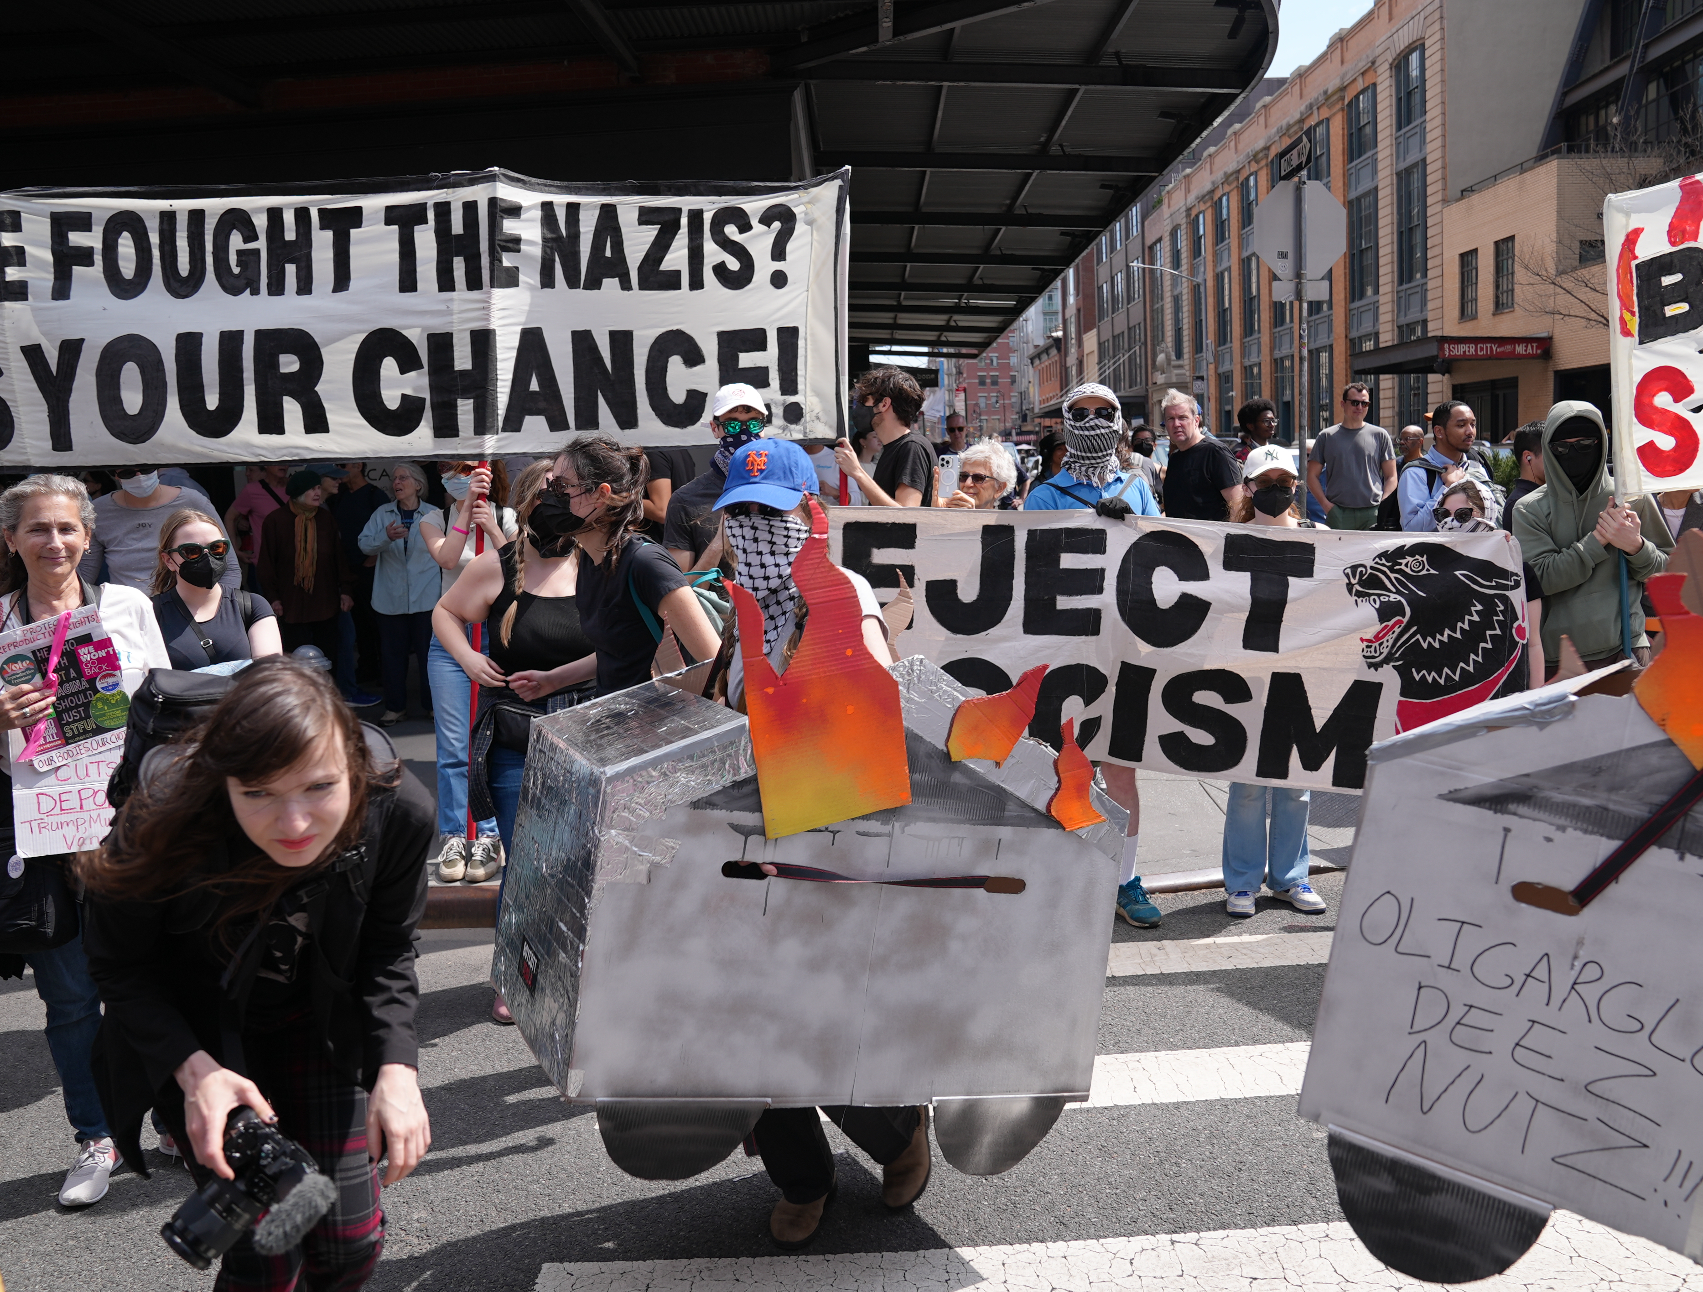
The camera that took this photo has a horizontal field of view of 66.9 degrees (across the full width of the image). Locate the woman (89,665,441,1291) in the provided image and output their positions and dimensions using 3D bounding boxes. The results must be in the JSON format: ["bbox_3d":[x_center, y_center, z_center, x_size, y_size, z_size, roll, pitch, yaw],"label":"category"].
[{"bbox_3d":[-0.691,0.710,1.696,0.550,1.460,0.720,-7,10,-18],"label":"woman"}]

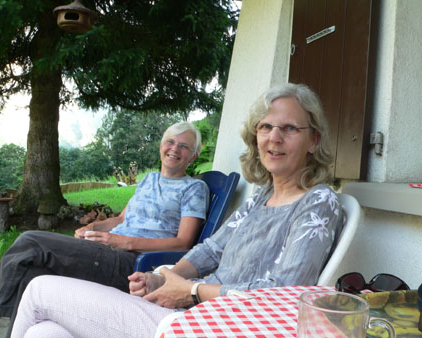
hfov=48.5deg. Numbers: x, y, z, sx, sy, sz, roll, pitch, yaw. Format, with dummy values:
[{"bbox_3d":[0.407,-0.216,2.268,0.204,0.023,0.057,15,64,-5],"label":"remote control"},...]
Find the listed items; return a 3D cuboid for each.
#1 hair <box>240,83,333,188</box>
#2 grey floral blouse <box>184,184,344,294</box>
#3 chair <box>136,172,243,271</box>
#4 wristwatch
[{"bbox_3d":[0.206,-0.090,1.270,0.240,0.280,0.220,5,2,31],"label":"hair"},{"bbox_3d":[0.122,0.260,1.240,0.360,0.460,0.430,3,2,-31],"label":"grey floral blouse"},{"bbox_3d":[-0.230,0.490,2.340,0.640,0.970,0.570,3,2,-32],"label":"chair"},{"bbox_3d":[-0.028,0.304,1.140,0.020,0.055,0.058,-11,-16,22],"label":"wristwatch"}]

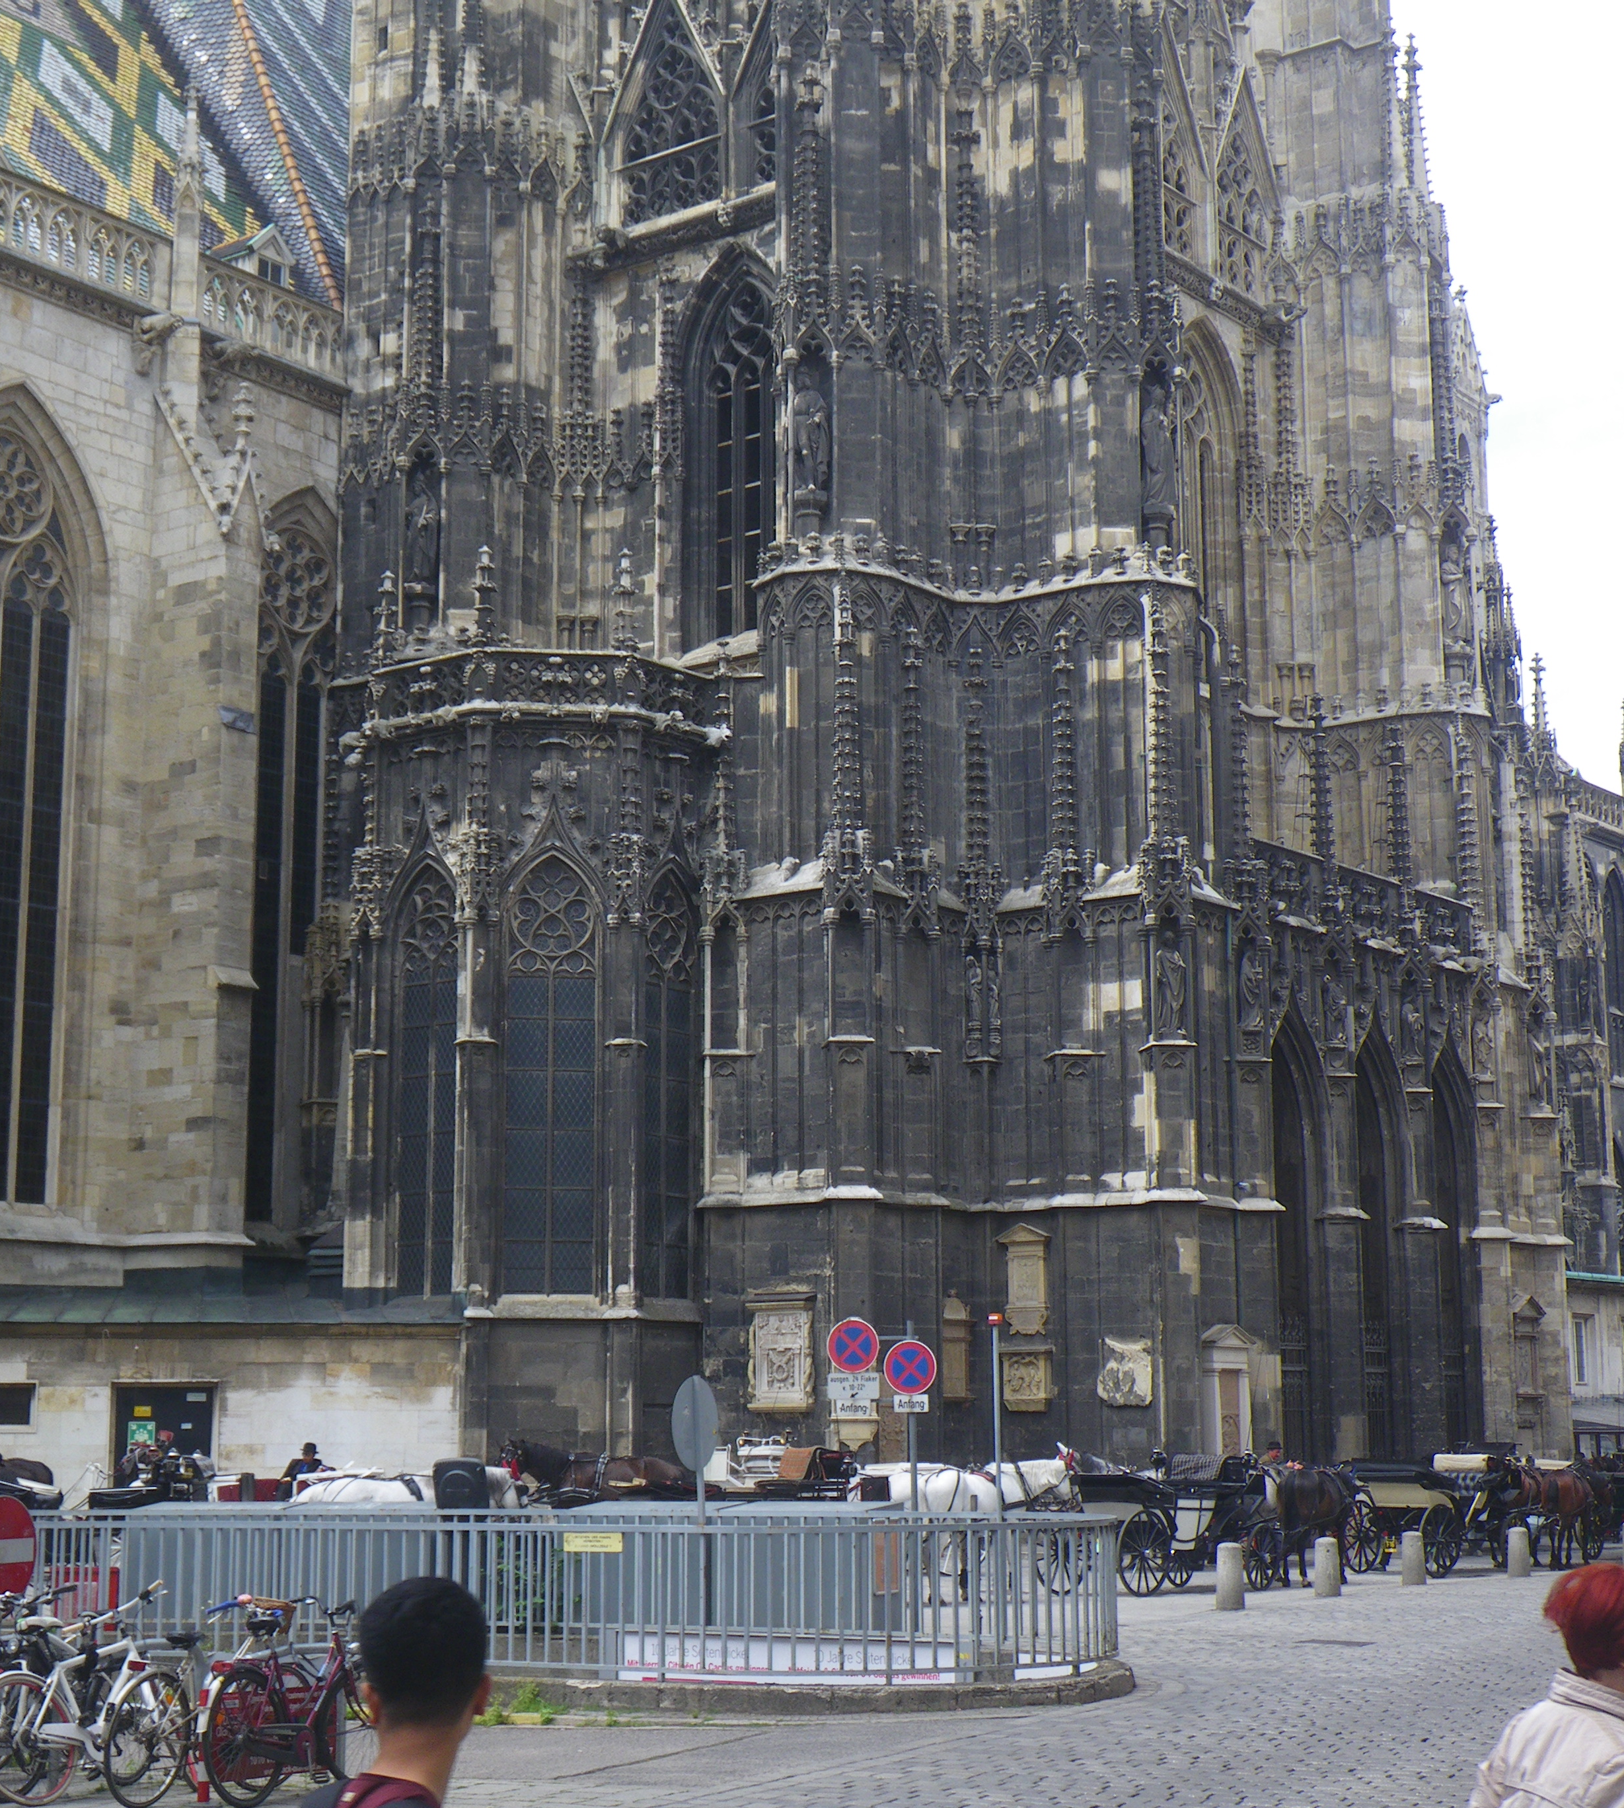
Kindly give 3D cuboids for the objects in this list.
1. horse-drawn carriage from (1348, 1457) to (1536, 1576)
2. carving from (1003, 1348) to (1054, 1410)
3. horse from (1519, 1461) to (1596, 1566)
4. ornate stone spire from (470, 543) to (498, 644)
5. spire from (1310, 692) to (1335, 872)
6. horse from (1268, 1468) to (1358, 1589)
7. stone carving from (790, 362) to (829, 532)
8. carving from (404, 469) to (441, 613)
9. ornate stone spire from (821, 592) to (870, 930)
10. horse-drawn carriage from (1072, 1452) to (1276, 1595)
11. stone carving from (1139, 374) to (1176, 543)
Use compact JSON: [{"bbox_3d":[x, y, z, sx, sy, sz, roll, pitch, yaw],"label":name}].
[{"bbox_3d":[9.445,9.267,44.635,1.550,1.870,3.350,-10,-14,41],"label":"horse-drawn carriage"},{"bbox_3d":[3.589,7.897,48.472,0.870,1.030,0.300,-7,-13,33],"label":"carving"},{"bbox_3d":[12.130,9.765,46.790,0.620,1.660,2.250,-7,-13,32],"label":"horse"},{"bbox_3d":[-5.535,-5.236,49.400,0.450,1.783,0.450,1,-11,-9],"label":"ornate stone spire"},{"bbox_3d":[9.498,-2.270,54.431,0.400,3.449,0.400,1,-11,-9],"label":"spire"},{"bbox_3d":[6.785,8.359,39.431,0.620,1.600,2.100,-7,-13,33],"label":"horse"},{"bbox_3d":[-0.033,-8.038,51.265,0.650,2.950,0.600,-2,-11,10],"label":"stone carving"},{"bbox_3d":[-7.528,-7.037,56.477,0.650,2.950,0.600,-3,-11,12],"label":"carving"},{"bbox_3d":[0.552,-2.571,49.001,0.760,5.833,0.760,1,-11,-9],"label":"ornate stone spire"},{"bbox_3d":[4.539,8.316,39.438,1.580,1.870,3.450,-10,-14,42],"label":"horse-drawn carriage"},{"bbox_3d":[6.156,-7.900,51.820,0.620,3.144,0.580,5,-12,-27],"label":"stone carving"}]

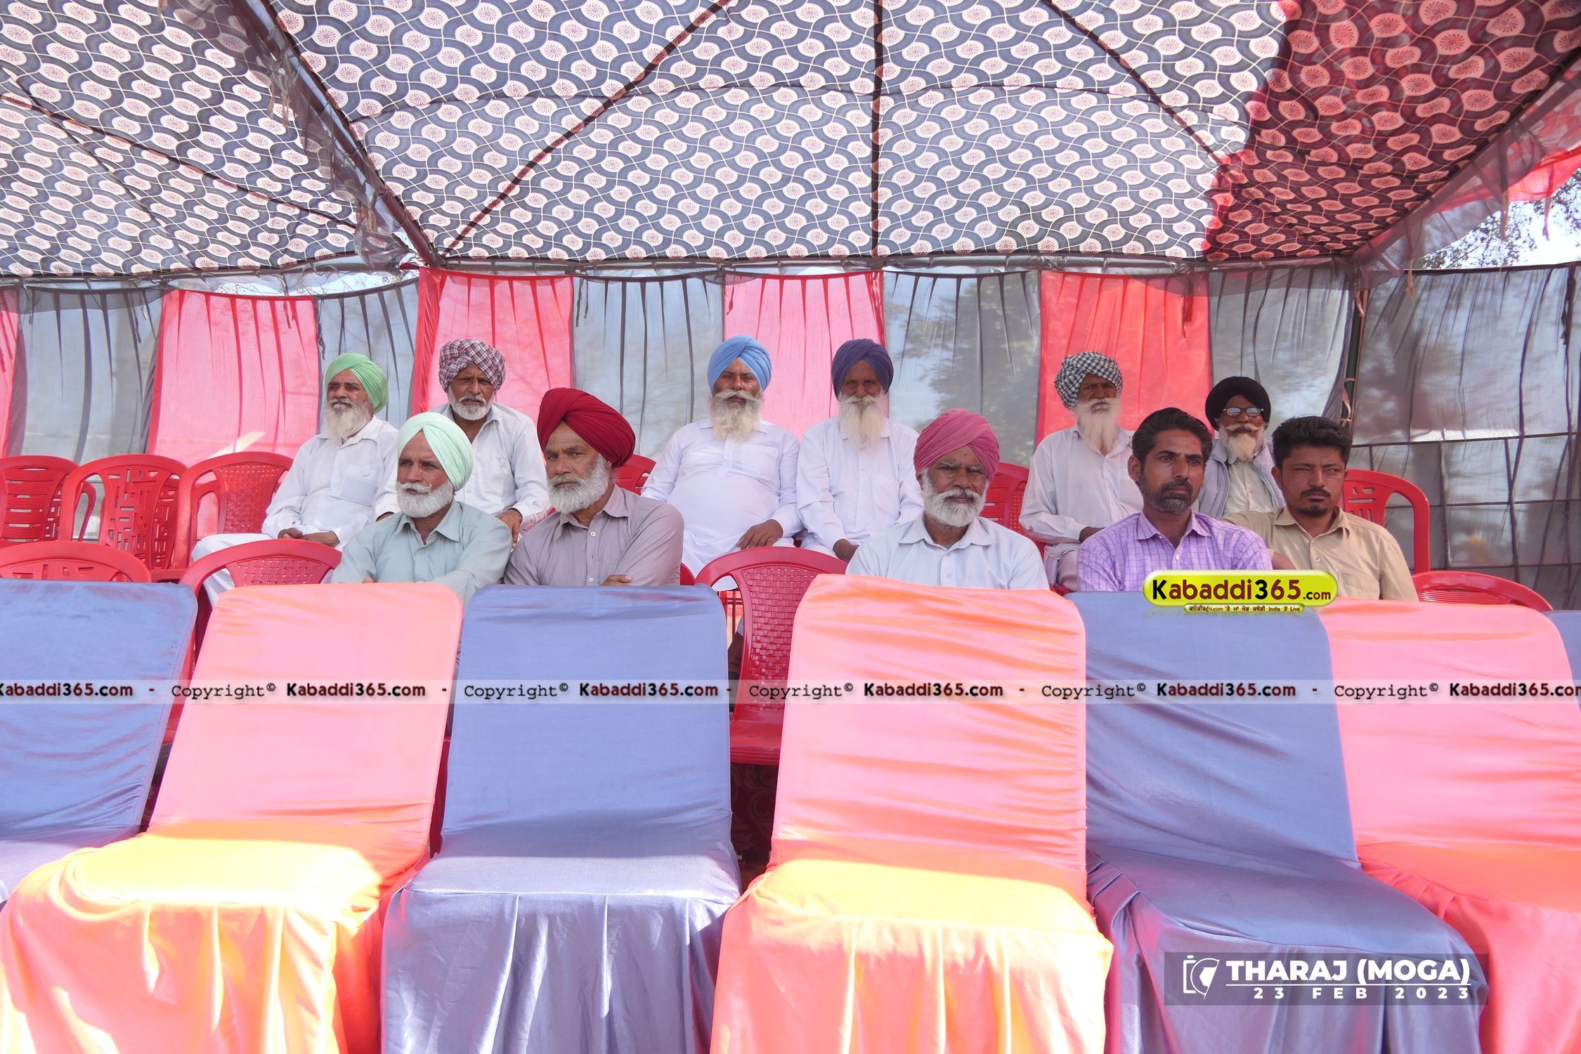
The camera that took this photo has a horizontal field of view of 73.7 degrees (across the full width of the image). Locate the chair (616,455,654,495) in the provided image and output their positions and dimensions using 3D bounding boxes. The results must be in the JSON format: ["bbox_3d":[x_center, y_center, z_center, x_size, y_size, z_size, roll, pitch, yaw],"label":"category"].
[{"bbox_3d":[-0.670,0.155,3.660,0.470,0.860,0.530,0,-3,0],"label":"chair"}]

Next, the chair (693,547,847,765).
[{"bbox_3d":[-0.020,0.465,2.450,0.550,0.840,0.570,0,0,3],"label":"chair"}]

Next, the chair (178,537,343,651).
[{"bbox_3d":[-1.320,0.444,2.490,0.470,0.860,0.530,1,-3,-3],"label":"chair"}]

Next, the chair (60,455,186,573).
[{"bbox_3d":[-2.330,0.178,3.450,0.460,0.875,0.530,1,-1,-3],"label":"chair"}]

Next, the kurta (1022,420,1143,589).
[{"bbox_3d":[1.020,-0.043,3.430,0.530,0.630,0.520,1,-1,2],"label":"kurta"}]

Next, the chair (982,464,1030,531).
[{"bbox_3d":[0.720,0.170,3.660,0.470,0.860,0.530,0,-3,0],"label":"chair"}]

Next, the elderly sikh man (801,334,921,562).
[{"bbox_3d":[0.245,-0.045,3.490,0.490,1.270,0.730,0,-3,1],"label":"elderly sikh man"}]

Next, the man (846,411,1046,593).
[{"bbox_3d":[0.375,0.327,2.450,0.540,1.230,0.800,1,-1,5],"label":"man"}]

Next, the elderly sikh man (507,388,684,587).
[{"bbox_3d":[-0.520,0.295,2.470,0.540,1.270,0.800,1,-1,11],"label":"elderly sikh man"}]

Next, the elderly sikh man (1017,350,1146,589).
[{"bbox_3d":[1.030,-0.022,3.500,0.520,1.240,0.730,0,-3,0],"label":"elderly sikh man"}]

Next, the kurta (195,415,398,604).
[{"bbox_3d":[-1.590,0.030,3.520,0.560,0.860,0.660,0,-3,8],"label":"kurta"}]

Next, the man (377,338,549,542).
[{"bbox_3d":[-1.050,-0.003,3.370,0.580,1.270,0.780,1,-1,-5],"label":"man"}]

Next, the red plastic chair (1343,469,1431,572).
[{"bbox_3d":[1.990,0.238,3.430,0.460,0.875,0.530,1,-1,3],"label":"red plastic chair"}]

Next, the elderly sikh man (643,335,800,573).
[{"bbox_3d":[-0.185,-0.001,3.360,0.580,1.290,0.780,1,-1,2],"label":"elderly sikh man"}]

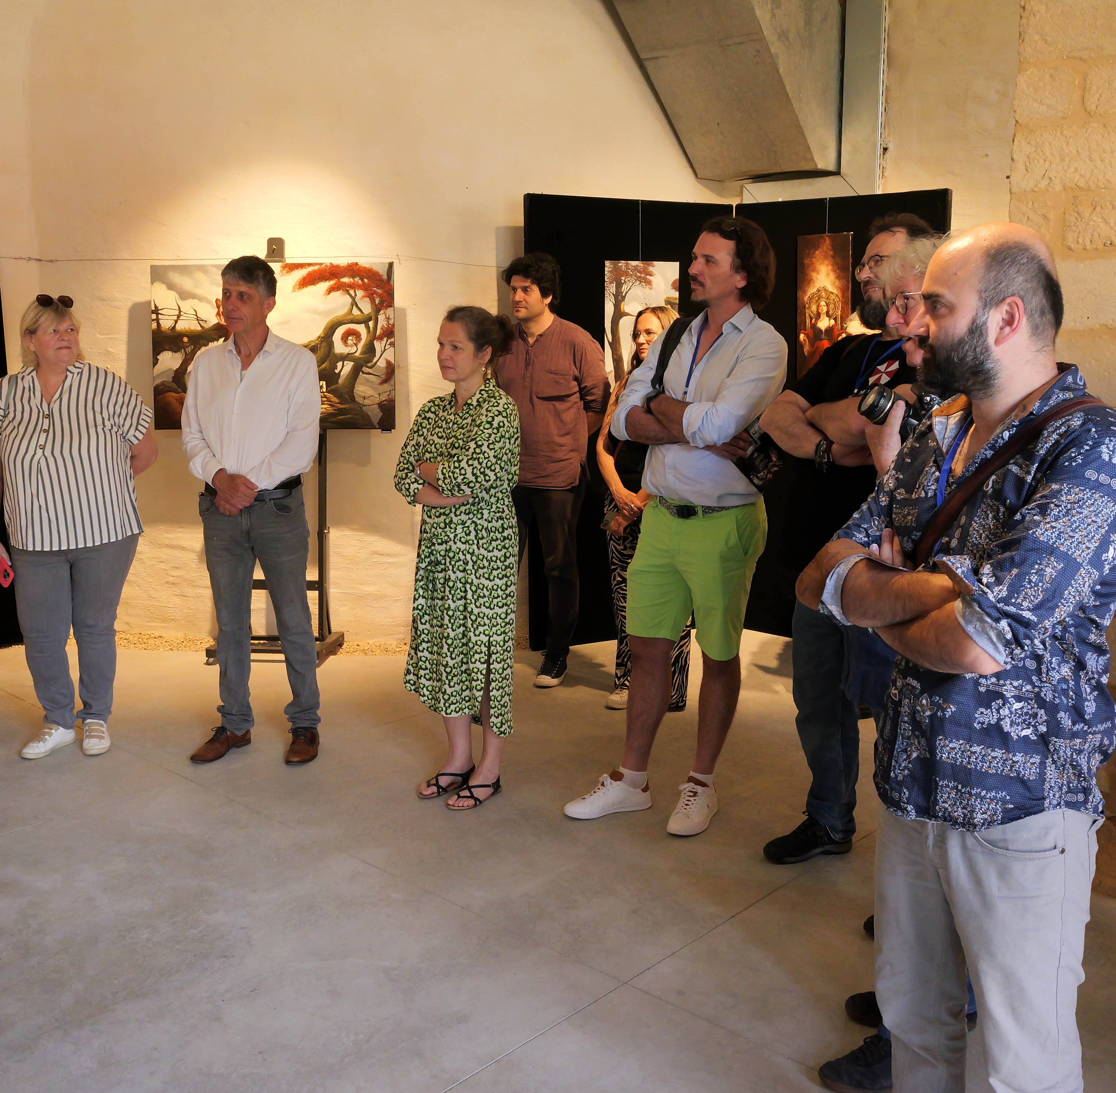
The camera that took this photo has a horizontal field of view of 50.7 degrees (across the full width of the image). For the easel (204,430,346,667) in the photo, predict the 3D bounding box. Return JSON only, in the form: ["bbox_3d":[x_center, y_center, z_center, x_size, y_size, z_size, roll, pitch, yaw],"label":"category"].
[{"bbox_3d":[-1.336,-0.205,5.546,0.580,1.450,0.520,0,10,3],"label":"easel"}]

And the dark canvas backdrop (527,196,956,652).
[{"bbox_3d":[0.813,-0.584,5.680,1.902,2.130,0.619,1,10,6],"label":"dark canvas backdrop"}]

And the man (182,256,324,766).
[{"bbox_3d":[-1.091,-0.124,4.194,0.520,1.761,0.380,1,10,10],"label":"man"}]

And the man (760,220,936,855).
[{"bbox_3d":[0.793,0.050,3.094,0.500,1.784,0.600,-6,12,-29],"label":"man"}]

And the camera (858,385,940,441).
[{"bbox_3d":[0.660,-0.247,2.258,0.160,0.105,0.135,24,5,-13],"label":"camera"}]

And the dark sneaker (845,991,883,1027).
[{"bbox_3d":[0.775,0.992,2.579,0.290,0.110,0.105,1,10,5],"label":"dark sneaker"}]

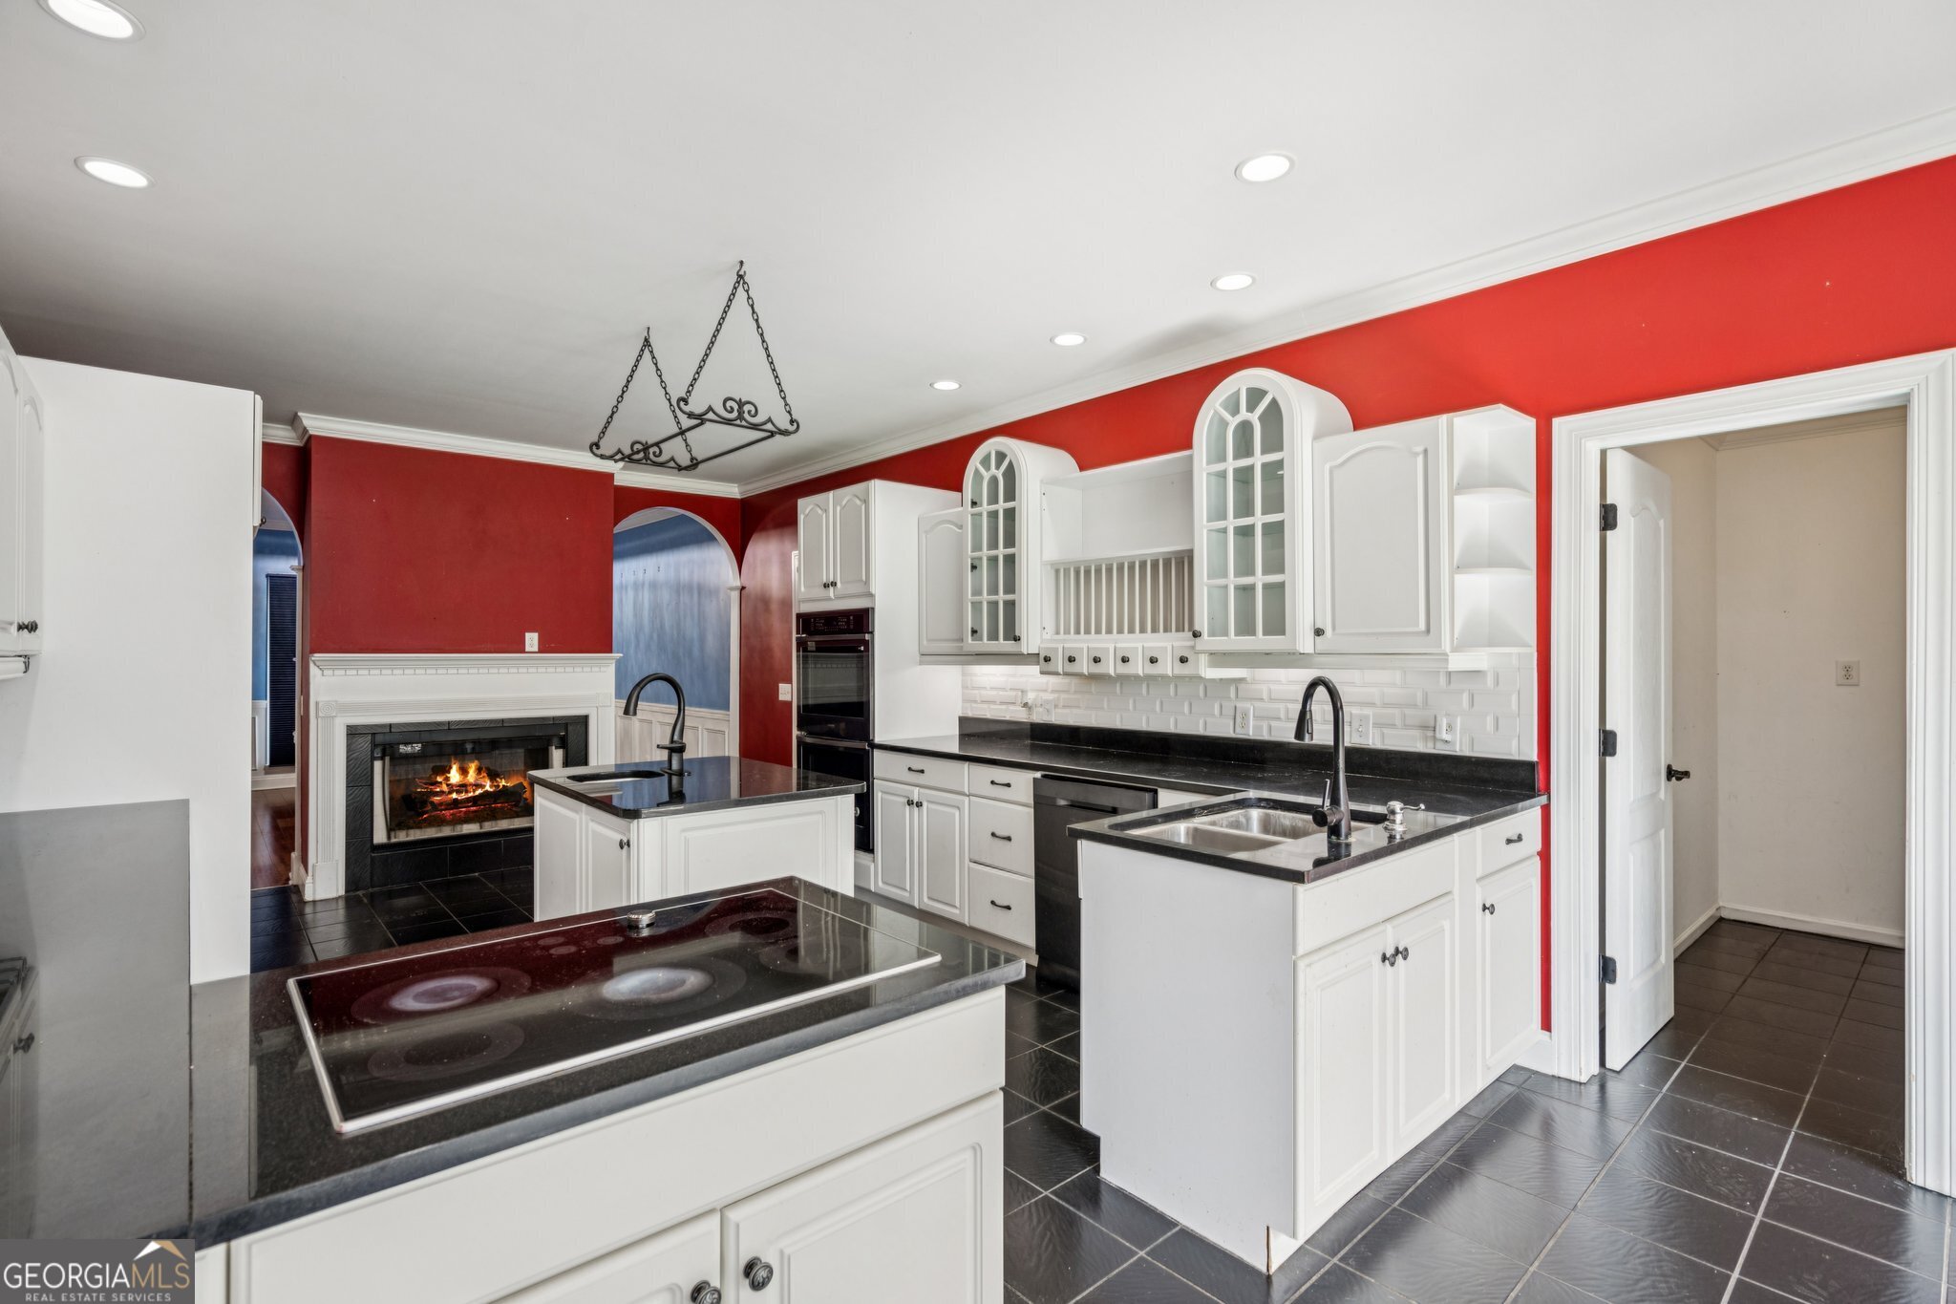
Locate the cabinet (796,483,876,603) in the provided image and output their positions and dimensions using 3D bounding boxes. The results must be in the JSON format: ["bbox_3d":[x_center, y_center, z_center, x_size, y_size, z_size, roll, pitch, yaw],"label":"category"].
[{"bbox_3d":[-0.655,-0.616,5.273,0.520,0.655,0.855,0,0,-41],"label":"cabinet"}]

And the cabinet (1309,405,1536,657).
[{"bbox_3d":[1.512,-0.375,2.984,0.335,0.770,0.607,0,0,-42],"label":"cabinet"}]

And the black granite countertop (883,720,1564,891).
[{"bbox_3d":[0.300,0.445,3.528,1.590,0.138,3.060,0,0,-41],"label":"black granite countertop"}]

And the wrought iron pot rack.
[{"bbox_3d":[-1.085,-1.055,3.289,0.452,0.575,0.840,0,0,-42],"label":"wrought iron pot rack"}]

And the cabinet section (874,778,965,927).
[{"bbox_3d":[-0.052,0.929,4.311,0.600,0.577,0.725,0,0,-41],"label":"cabinet section"}]

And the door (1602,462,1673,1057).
[{"bbox_3d":[2.334,0.348,3.050,0.684,2.025,0.037,0,0,-40],"label":"door"}]

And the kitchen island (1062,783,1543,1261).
[{"bbox_3d":[1.075,0.936,2.624,1.590,0.914,0.680,0,0,-41],"label":"kitchen island"}]

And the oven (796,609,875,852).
[{"bbox_3d":[-0.585,0.415,5.020,0.600,1.290,0.765,0,0,-42],"label":"oven"}]

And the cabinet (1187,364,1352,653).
[{"bbox_3d":[1.131,-0.512,3.350,0.410,1.045,0.443,0,0,-42],"label":"cabinet"}]

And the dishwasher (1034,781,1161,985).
[{"bbox_3d":[0.659,0.940,3.627,0.600,0.860,0.620,0,0,-42],"label":"dishwasher"}]

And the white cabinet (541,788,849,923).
[{"bbox_3d":[-1.084,0.950,3.247,0.800,0.884,1.060,0,0,-41],"label":"white cabinet"}]

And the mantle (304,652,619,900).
[{"bbox_3d":[-3.074,0.710,5.374,1.685,1.375,0.200,0,0,-41],"label":"mantle"}]

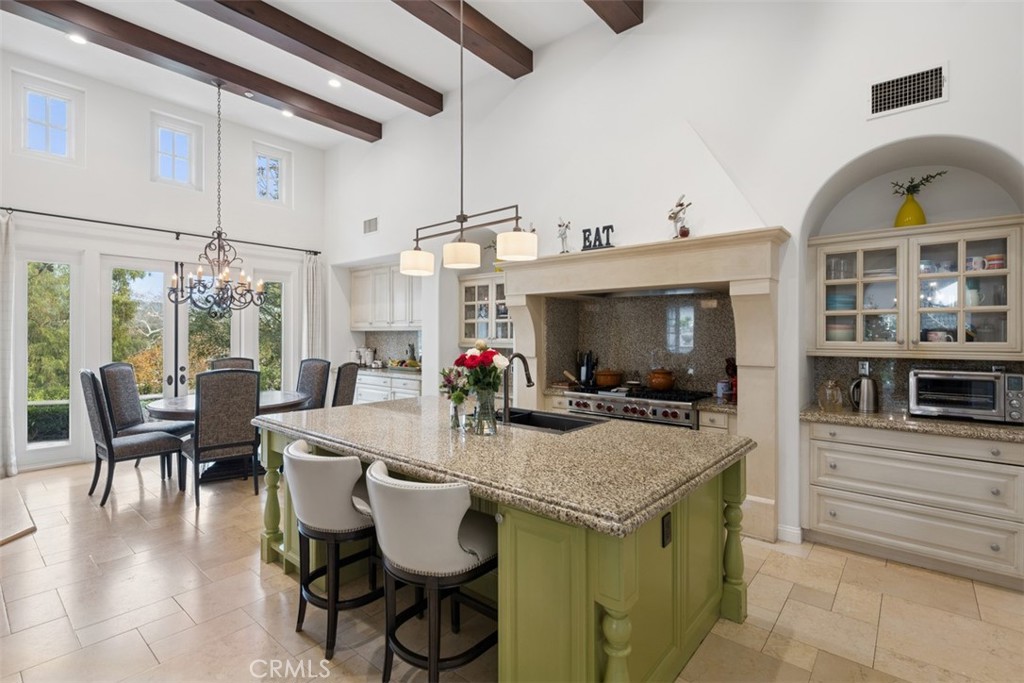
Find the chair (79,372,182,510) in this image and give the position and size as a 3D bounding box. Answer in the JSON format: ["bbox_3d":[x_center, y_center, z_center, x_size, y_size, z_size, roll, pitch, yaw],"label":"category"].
[{"bbox_3d":[-3.567,0.834,4.262,0.520,1.160,0.690,1,1,36],"label":"chair"}]

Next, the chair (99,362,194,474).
[{"bbox_3d":[-3.791,0.802,4.776,0.670,1.150,0.520,0,1,-8],"label":"chair"}]

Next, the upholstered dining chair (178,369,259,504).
[{"bbox_3d":[-2.667,0.811,4.169,0.520,1.150,0.670,0,1,-41],"label":"upholstered dining chair"}]

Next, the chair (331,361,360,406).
[{"bbox_3d":[-2.146,0.830,5.180,0.690,1.160,0.520,0,0,4],"label":"chair"}]

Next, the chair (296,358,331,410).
[{"bbox_3d":[-2.637,0.799,5.512,0.520,1.150,0.670,0,1,24],"label":"chair"}]

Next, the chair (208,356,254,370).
[{"bbox_3d":[-3.606,0.820,5.940,0.520,1.160,0.690,0,1,-35],"label":"chair"}]

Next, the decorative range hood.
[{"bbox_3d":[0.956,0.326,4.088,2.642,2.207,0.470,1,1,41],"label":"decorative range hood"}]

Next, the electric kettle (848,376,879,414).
[{"bbox_3d":[2.466,0.377,3.174,0.165,0.250,0.125,1,1,41],"label":"electric kettle"}]

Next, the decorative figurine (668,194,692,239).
[{"bbox_3d":[1.319,-0.976,3.567,0.190,0.347,0.140,1,1,34],"label":"decorative figurine"}]

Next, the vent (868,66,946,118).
[{"bbox_3d":[2.415,-1.530,2.787,0.385,0.240,0.020,1,1,41],"label":"vent"}]

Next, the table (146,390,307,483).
[{"bbox_3d":[-2.985,1.003,4.895,1.520,0.760,1.520,1,1,41],"label":"table"}]

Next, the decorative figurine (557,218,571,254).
[{"bbox_3d":[0.473,-0.976,4.176,0.120,0.325,0.100,0,1,27],"label":"decorative figurine"}]

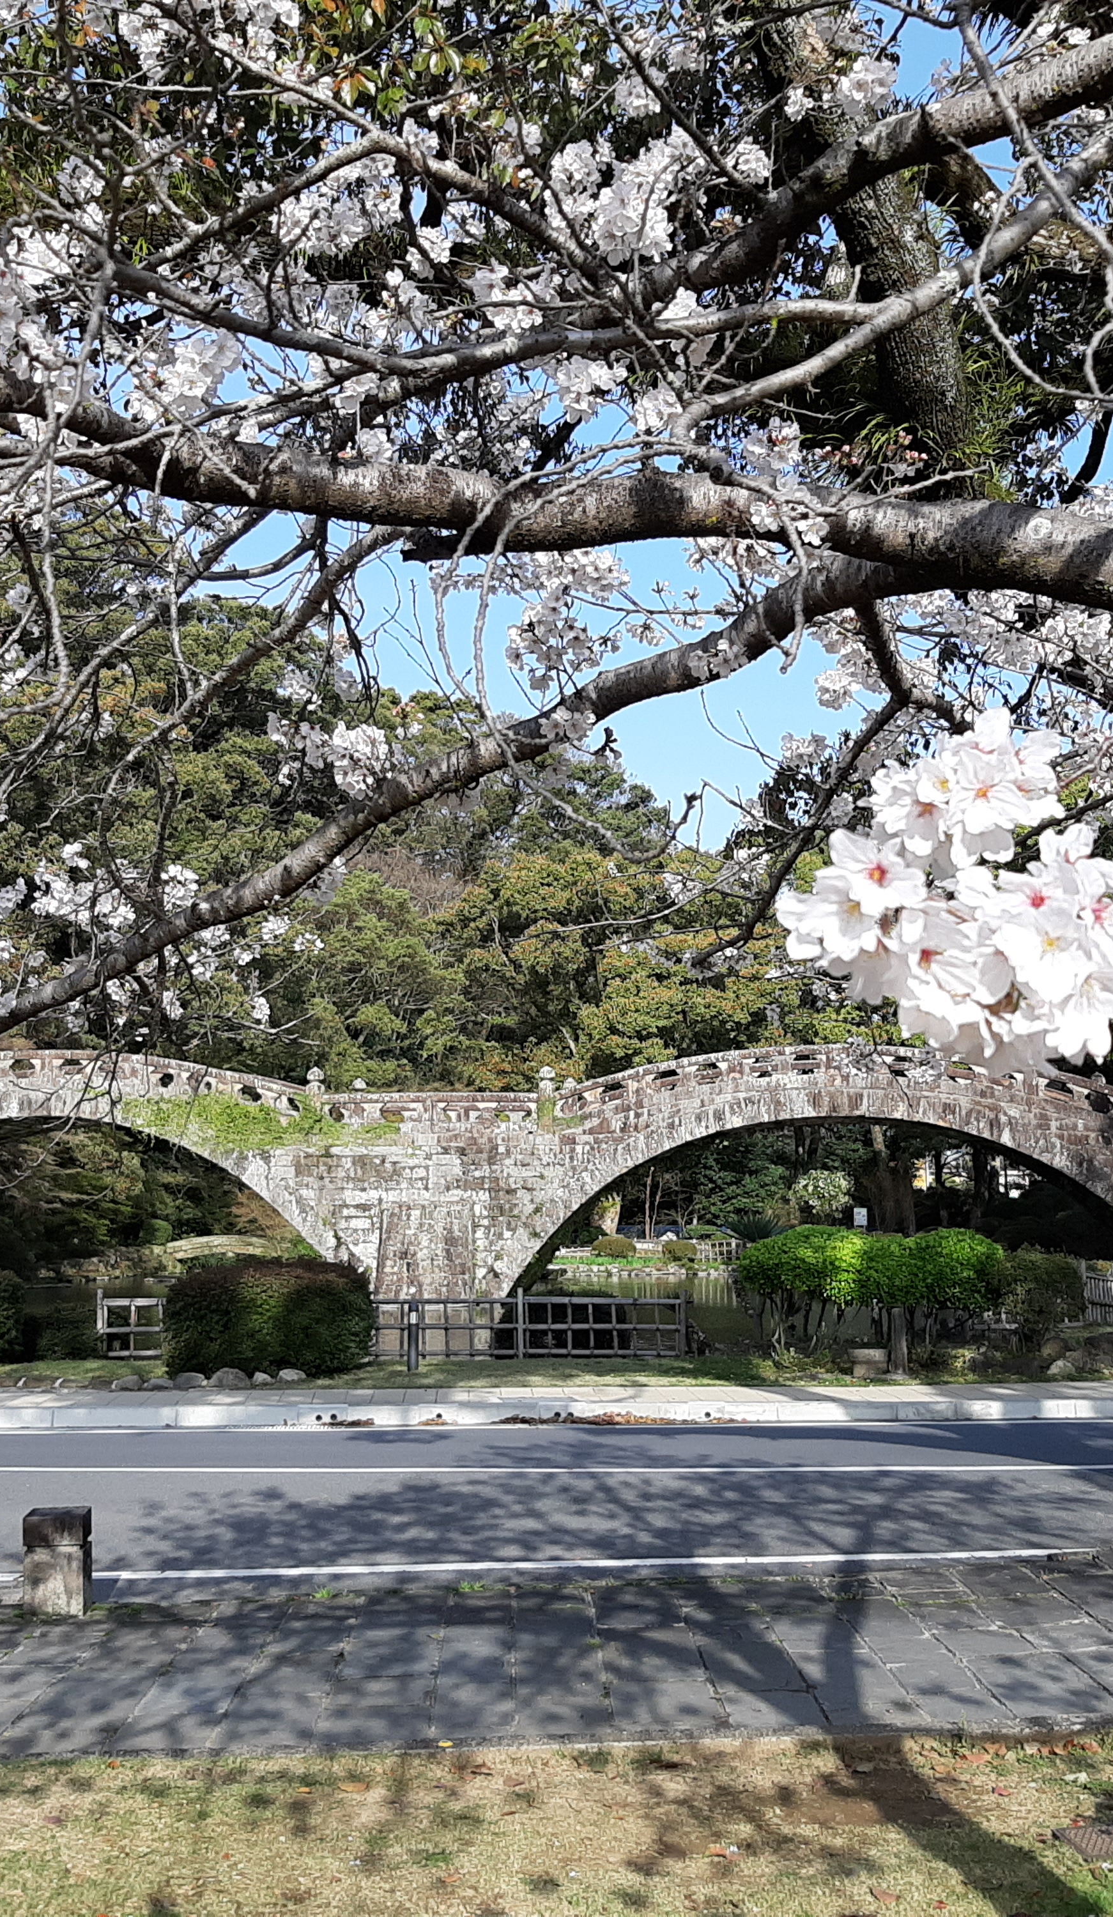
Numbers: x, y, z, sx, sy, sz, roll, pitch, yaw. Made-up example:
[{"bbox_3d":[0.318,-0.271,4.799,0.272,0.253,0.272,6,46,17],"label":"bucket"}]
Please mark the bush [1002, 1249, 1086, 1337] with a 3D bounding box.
[{"bbox_3d":[6.350,4.325,24.850,1.000,1.130,0.950,0,-7,0],"label":"bush"}]

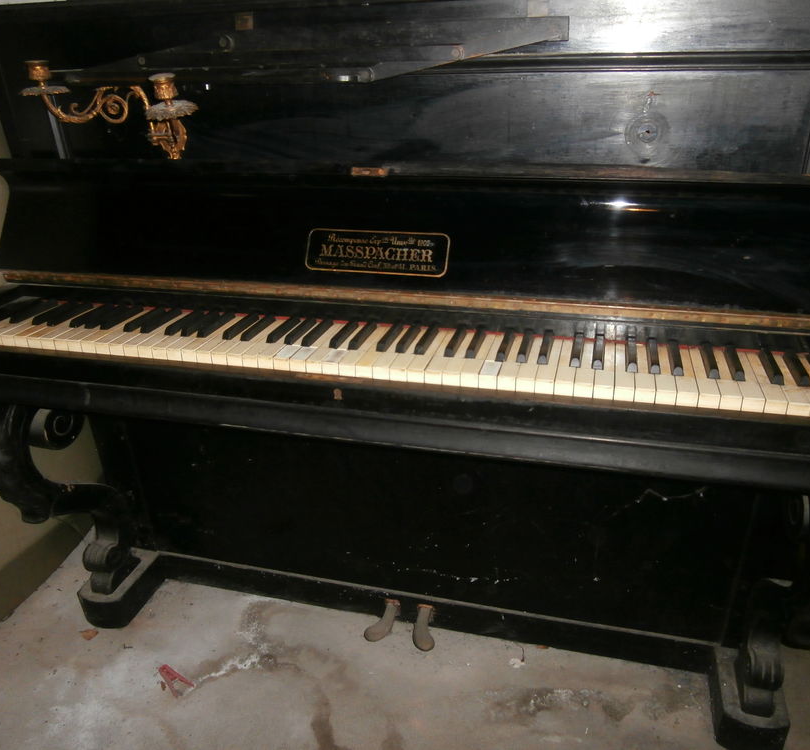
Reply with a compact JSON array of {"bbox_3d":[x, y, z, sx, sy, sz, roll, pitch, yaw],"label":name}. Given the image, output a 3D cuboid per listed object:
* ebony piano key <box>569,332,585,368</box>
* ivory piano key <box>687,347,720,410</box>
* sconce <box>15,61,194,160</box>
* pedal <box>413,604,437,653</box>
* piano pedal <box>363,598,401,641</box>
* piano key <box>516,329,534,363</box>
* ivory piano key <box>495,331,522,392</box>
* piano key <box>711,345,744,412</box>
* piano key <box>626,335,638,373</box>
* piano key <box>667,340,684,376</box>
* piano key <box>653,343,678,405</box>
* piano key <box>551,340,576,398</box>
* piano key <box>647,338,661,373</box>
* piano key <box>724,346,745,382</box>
[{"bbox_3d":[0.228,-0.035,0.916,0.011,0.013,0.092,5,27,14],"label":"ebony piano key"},{"bbox_3d":[0.372,0.002,0.867,0.022,0.018,0.137,5,27,14],"label":"ivory piano key"},{"bbox_3d":[-0.430,-0.383,1.030,0.308,0.154,0.145,5,27,14],"label":"sconce"},{"bbox_3d":[0.040,0.510,1.399,0.042,0.030,0.097,1,25,5],"label":"pedal"},{"bbox_3d":[-0.046,0.506,1.425,0.051,0.026,0.090,9,29,21],"label":"piano pedal"},{"bbox_3d":[0.162,-0.040,0.933,0.012,0.011,0.092,5,27,14],"label":"piano key"},{"bbox_3d":[0.145,-0.018,0.923,0.023,0.019,0.138,5,27,14],"label":"ivory piano key"},{"bbox_3d":[0.395,0.004,0.861,0.022,0.018,0.137,5,27,14],"label":"piano key"},{"bbox_3d":[0.296,-0.028,0.904,0.013,0.011,0.096,5,26,14],"label":"piano key"},{"bbox_3d":[0.348,-0.023,0.890,0.013,0.011,0.096,5,26,14],"label":"piano key"},{"bbox_3d":[0.328,-0.002,0.880,0.023,0.018,0.141,5,26,14],"label":"piano key"},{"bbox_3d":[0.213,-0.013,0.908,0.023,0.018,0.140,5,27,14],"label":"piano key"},{"bbox_3d":[0.320,-0.025,0.893,0.012,0.011,0.088,5,27,14],"label":"piano key"},{"bbox_3d":[0.413,-0.018,0.870,0.012,0.011,0.092,5,27,14],"label":"piano key"}]

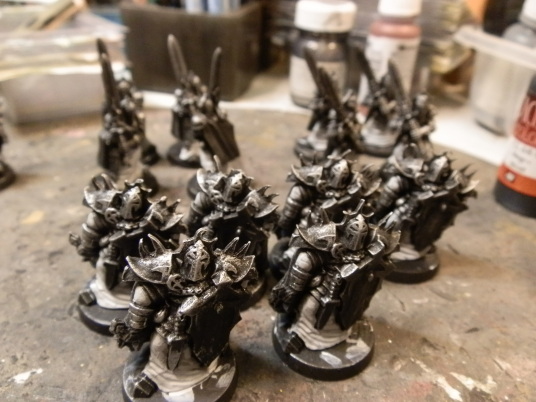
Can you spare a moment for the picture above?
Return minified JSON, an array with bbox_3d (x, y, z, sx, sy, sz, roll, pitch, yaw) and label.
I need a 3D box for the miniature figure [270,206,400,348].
[{"bbox_3d":[0.015,0.017,0.095,0.028,0.037,0.026,-2,35,-6],"label":"miniature figure"}]

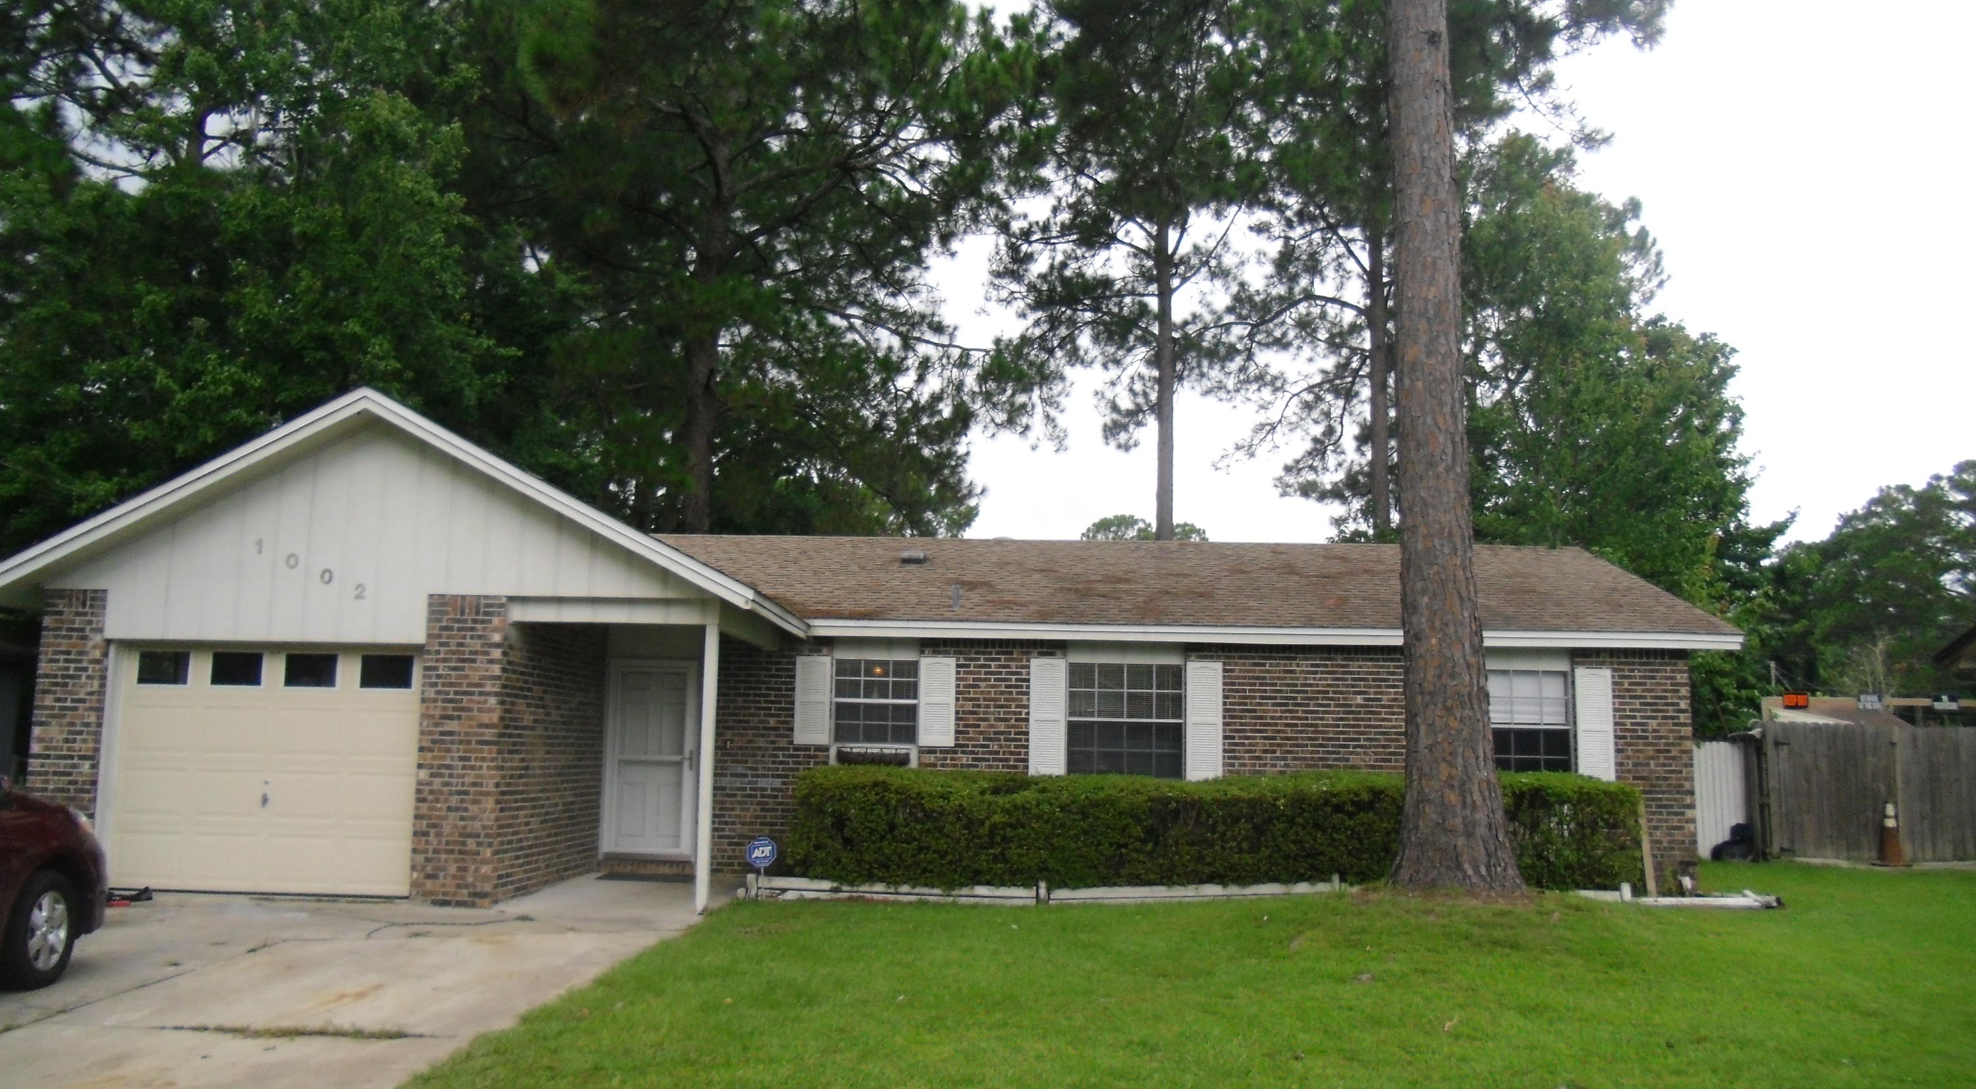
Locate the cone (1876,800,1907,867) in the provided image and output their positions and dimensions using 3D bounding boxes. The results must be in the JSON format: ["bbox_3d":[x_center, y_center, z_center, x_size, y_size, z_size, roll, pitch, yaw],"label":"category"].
[{"bbox_3d":[11.787,3.771,20.100,0.390,0.870,0.390,3,-8,-15],"label":"cone"}]

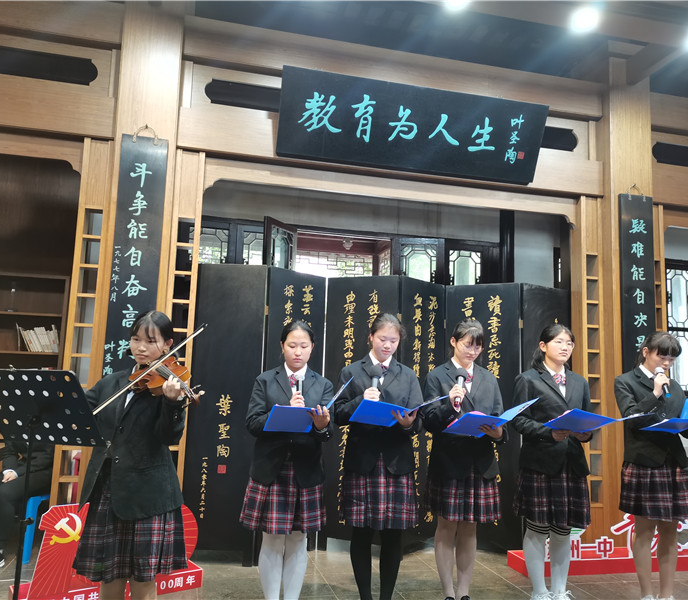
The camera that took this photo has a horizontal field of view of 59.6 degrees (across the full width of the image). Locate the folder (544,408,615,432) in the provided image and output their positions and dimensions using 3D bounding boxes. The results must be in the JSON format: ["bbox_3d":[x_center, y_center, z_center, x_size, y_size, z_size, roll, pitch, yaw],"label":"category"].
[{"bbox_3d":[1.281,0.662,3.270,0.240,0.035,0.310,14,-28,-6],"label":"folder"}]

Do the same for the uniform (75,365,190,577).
[{"bbox_3d":[-0.930,0.745,2.620,0.470,0.860,0.360,1,-8,9],"label":"uniform"}]

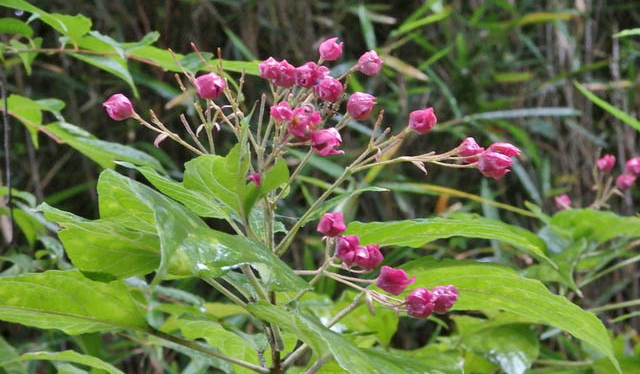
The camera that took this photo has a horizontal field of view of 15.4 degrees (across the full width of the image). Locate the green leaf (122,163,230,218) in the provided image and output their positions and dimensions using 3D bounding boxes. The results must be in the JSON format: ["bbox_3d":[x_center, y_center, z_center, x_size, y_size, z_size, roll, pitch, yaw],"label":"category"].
[{"bbox_3d":[-0.081,0.002,1.310,0.072,0.016,0.033,26,25,12],"label":"green leaf"}]

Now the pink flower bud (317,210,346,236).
[{"bbox_3d":[0.006,0.018,1.150,0.015,0.013,0.014,-1,5,-6],"label":"pink flower bud"}]

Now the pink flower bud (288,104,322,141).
[{"bbox_3d":[-0.007,-0.031,1.150,0.017,0.017,0.017,-1,5,-11],"label":"pink flower bud"}]

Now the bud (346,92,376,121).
[{"bbox_3d":[0.023,-0.045,1.300,0.016,0.014,0.014,-32,0,18],"label":"bud"}]

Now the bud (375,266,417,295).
[{"bbox_3d":[0.037,0.045,1.145,0.019,0.015,0.017,4,6,37],"label":"bud"}]

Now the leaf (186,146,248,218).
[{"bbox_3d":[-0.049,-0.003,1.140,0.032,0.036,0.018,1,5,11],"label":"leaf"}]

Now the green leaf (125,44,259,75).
[{"bbox_3d":[-0.077,-0.077,1.420,0.083,0.012,0.030,10,14,-6],"label":"green leaf"}]

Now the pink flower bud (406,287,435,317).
[{"bbox_3d":[0.048,0.056,1.140,0.015,0.015,0.015,-4,6,-37],"label":"pink flower bud"}]

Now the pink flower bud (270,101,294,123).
[{"bbox_3d":[-0.018,-0.036,1.150,0.012,0.011,0.011,0,5,0],"label":"pink flower bud"}]

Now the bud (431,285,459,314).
[{"bbox_3d":[0.068,0.061,1.280,0.015,0.014,0.014,-27,0,24],"label":"bud"}]

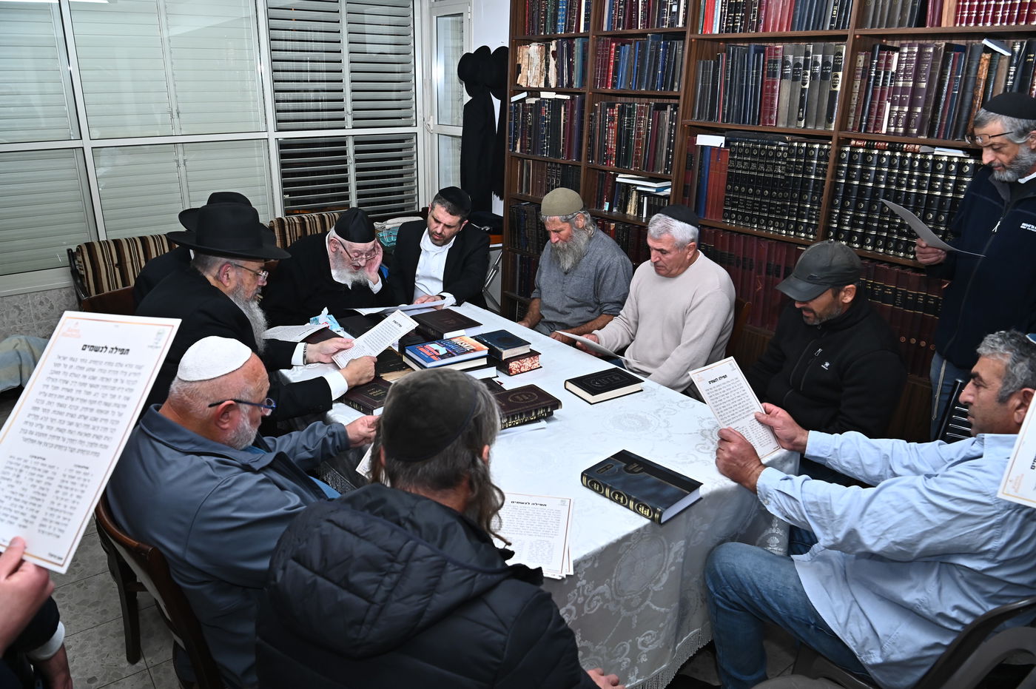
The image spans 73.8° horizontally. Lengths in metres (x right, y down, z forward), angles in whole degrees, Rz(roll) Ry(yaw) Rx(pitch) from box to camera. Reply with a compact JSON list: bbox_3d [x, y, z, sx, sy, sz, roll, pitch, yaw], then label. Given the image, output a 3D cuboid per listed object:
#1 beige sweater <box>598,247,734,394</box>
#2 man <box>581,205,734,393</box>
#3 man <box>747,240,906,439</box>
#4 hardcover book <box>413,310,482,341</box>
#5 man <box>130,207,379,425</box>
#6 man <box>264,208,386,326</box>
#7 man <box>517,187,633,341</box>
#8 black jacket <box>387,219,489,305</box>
[{"bbox_3d":[0.565,-0.043,2.637,0.500,0.640,0.540,-16,26,-40],"label":"beige sweater"},{"bbox_3d":[0.481,0.155,2.628,0.820,1.330,0.560,-16,26,-40],"label":"man"},{"bbox_3d":[0.948,0.288,2.364,0.820,1.280,0.600,-16,26,-40],"label":"man"},{"bbox_3d":[-0.294,-0.072,2.845,0.184,0.055,0.260,-13,24,-35],"label":"hardcover book"},{"bbox_3d":[-0.839,0.223,2.305,0.820,1.360,0.570,-14,25,-37],"label":"man"},{"bbox_3d":[-0.762,0.038,2.982,0.580,1.255,0.850,-17,27,-41],"label":"man"},{"bbox_3d":[0.137,-0.012,3.086,0.580,1.320,0.800,19,26,40],"label":"man"},{"bbox_3d":[-0.359,-0.297,3.386,0.530,0.650,0.440,-2,20,-9],"label":"black jacket"}]

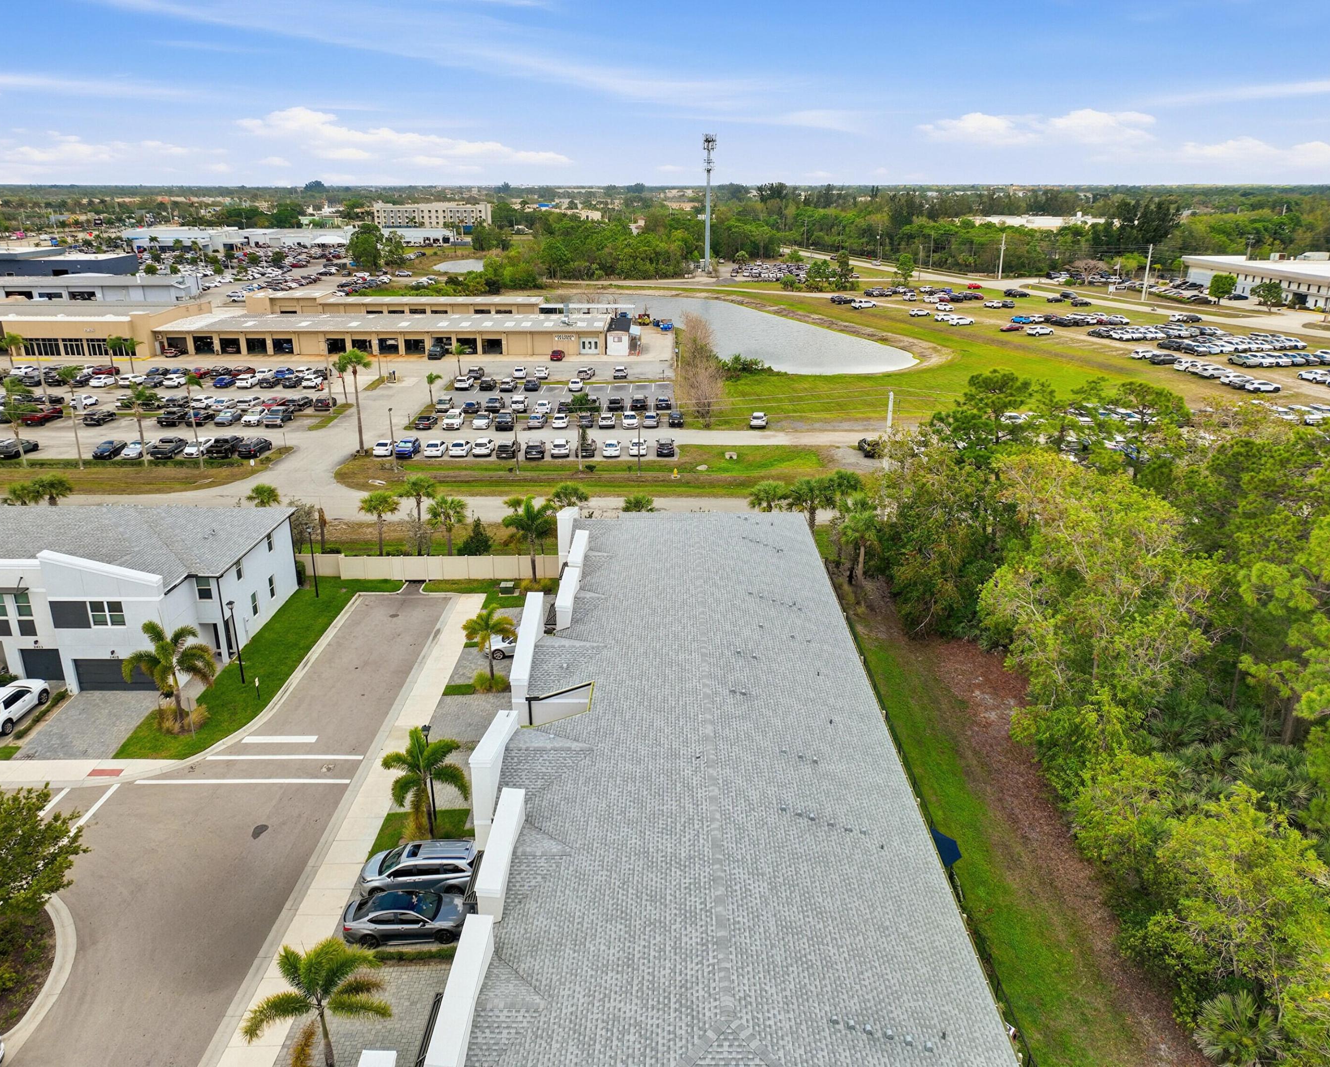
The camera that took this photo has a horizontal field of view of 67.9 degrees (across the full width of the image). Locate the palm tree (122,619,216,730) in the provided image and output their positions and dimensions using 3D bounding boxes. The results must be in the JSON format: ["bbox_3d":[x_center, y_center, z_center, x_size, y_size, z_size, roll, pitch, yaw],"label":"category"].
[{"bbox_3d":[-25.500,7.340,51.184,4.450,6.000,4.450,0,19,0],"label":"palm tree"}]

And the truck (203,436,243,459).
[{"bbox_3d":[-46.890,-9.470,105.520,2.000,1.920,5.800,-1,20,-2],"label":"truck"}]

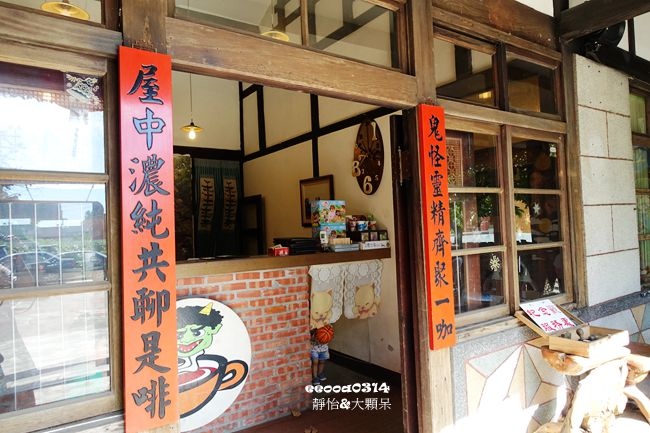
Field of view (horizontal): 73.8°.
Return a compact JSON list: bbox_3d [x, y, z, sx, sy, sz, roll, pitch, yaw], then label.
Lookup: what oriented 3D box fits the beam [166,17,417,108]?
[{"bbox_3d":[-0.085,-0.706,2.144,1.368,0.175,0.115,0,-3,-33],"label":"beam"}]

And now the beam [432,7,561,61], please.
[{"bbox_3d":[1.207,-1.215,2.992,1.396,0.072,0.090,0,-3,-33],"label":"beam"}]

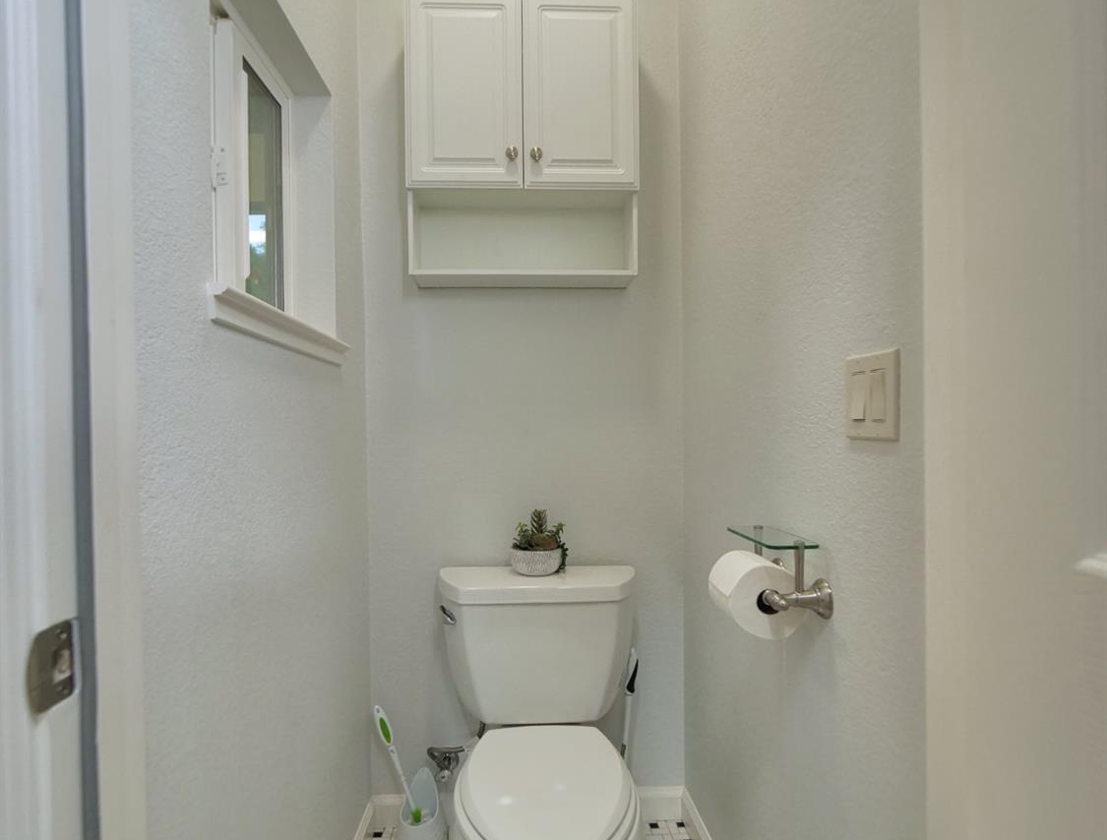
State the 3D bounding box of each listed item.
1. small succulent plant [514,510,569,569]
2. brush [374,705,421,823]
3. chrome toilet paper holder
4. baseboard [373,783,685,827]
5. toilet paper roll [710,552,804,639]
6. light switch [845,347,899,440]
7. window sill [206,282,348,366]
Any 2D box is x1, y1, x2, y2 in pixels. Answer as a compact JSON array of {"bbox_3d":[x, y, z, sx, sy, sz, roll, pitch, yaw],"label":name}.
[{"bbox_3d":[-0.041,0.327,1.602,0.145,0.166,0.135,0,-1,-3],"label":"small succulent plant"},{"bbox_3d":[-0.417,0.946,1.596,0.065,0.369,0.065,-21,-8,-3],"label":"brush"},{"bbox_3d":[0.360,0.244,0.986,0.100,0.115,0.215,0,-1,-3],"label":"chrome toilet paper holder"},{"bbox_3d":[-0.067,1.090,1.675,0.889,0.093,0.014,0,-1,-3],"label":"baseboard"},{"bbox_3d":[0.321,0.278,0.957,0.108,0.112,0.108,0,-1,-3],"label":"toilet paper roll"},{"bbox_3d":[0.415,-0.031,0.783,0.010,0.115,0.117,0,-1,-3],"label":"light switch"},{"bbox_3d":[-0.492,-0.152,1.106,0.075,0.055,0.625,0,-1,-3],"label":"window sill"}]

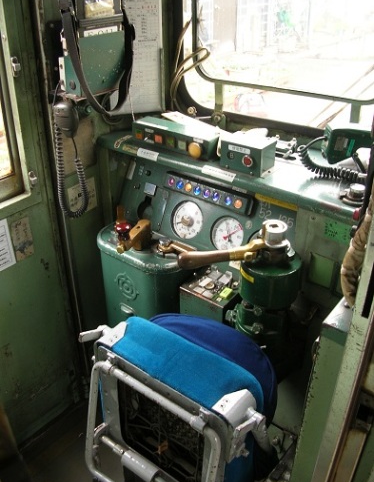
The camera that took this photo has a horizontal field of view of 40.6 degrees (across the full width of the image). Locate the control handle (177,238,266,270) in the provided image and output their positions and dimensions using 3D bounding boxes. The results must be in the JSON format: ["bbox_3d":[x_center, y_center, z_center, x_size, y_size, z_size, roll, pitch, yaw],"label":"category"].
[{"bbox_3d":[0.080,0.022,1.101,0.207,0.043,0.036,-10,31,-16],"label":"control handle"}]

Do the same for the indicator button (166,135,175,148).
[{"bbox_3d":[-0.047,-0.285,1.464,0.031,0.025,0.013,22,36,34],"label":"indicator button"}]

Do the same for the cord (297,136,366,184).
[{"bbox_3d":[0.366,-0.204,1.283,0.178,0.086,0.072,22,36,34],"label":"cord"}]

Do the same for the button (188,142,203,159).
[{"bbox_3d":[0.023,-0.251,1.402,0.045,0.045,0.029,22,36,34],"label":"button"}]

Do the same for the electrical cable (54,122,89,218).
[{"bbox_3d":[-0.319,-0.193,1.400,0.089,0.269,0.036,-2,30,-3],"label":"electrical cable"}]

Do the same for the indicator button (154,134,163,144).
[{"bbox_3d":[-0.083,-0.299,1.490,0.030,0.023,0.013,22,36,34],"label":"indicator button"}]

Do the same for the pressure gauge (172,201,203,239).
[{"bbox_3d":[0.005,-0.059,1.454,0.113,0.113,0.029,22,15,34],"label":"pressure gauge"}]

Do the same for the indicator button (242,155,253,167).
[{"bbox_3d":[0.158,-0.206,1.311,0.033,0.033,0.013,22,36,34],"label":"indicator button"}]

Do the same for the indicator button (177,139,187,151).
[{"bbox_3d":[-0.012,-0.272,1.439,0.030,0.025,0.013,22,36,34],"label":"indicator button"}]

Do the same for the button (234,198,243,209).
[{"bbox_3d":[0.136,-0.097,1.327,0.025,0.025,0.013,22,15,34],"label":"button"}]

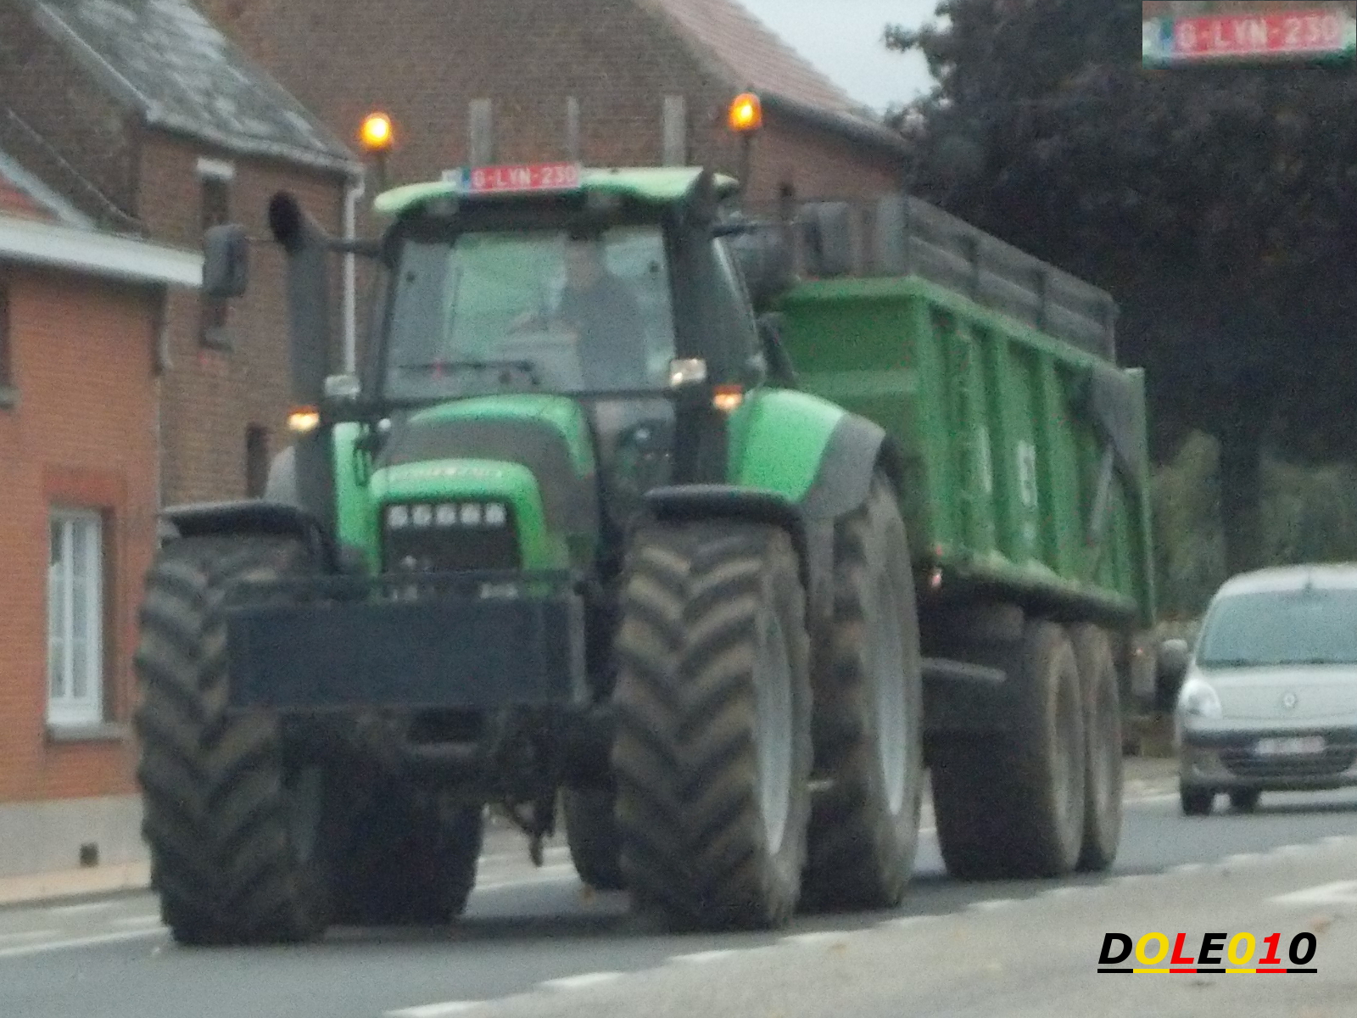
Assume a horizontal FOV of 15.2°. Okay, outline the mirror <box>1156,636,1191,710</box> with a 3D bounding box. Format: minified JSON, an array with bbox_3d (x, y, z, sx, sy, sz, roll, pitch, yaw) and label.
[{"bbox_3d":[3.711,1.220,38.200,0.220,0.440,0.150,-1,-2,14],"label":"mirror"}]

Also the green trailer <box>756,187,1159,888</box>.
[{"bbox_3d":[0.777,0.322,27.796,2.500,3.400,7.200,-2,-2,14],"label":"green trailer"}]

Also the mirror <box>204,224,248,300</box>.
[{"bbox_3d":[-1.890,-1.037,21.300,0.180,0.310,0.100,-2,-2,12],"label":"mirror"}]

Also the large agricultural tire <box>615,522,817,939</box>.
[{"bbox_3d":[0.132,0.832,19.550,0.520,1.570,1.570,-2,-2,11],"label":"large agricultural tire"}]

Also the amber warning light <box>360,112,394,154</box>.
[{"bbox_3d":[-1.291,-1.614,21.850,0.145,0.175,0.145,-2,-2,0],"label":"amber warning light"}]

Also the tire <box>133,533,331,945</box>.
[{"bbox_3d":[-1.729,0.903,19.950,0.520,1.570,1.570,-2,-2,11],"label":"tire"}]

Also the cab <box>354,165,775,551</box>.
[{"bbox_3d":[-0.494,-0.603,21.700,1.550,1.700,1.650,-2,-2,12],"label":"cab"}]

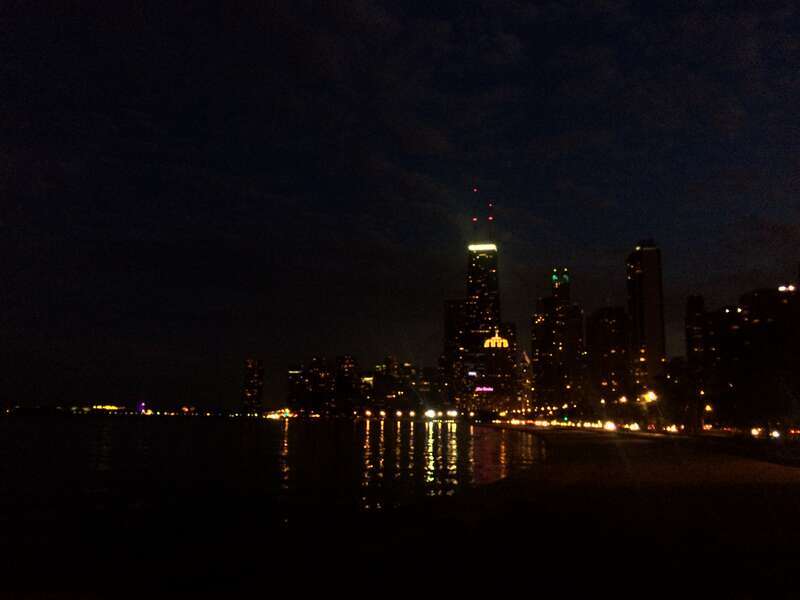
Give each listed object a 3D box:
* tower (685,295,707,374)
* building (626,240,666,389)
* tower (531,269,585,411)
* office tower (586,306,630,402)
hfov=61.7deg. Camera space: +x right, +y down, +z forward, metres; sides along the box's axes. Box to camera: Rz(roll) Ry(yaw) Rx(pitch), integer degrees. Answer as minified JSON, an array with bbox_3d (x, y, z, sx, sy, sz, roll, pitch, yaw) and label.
[{"bbox_3d":[197.410,36.900,448.560,12.500,79.700,14.000,-1,-10,6],"label":"tower"},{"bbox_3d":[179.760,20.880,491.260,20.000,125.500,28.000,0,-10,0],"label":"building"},{"bbox_3d":[271.260,72.380,1162.730,70.000,246.200,60.000,0,-10,-2],"label":"tower"},{"bbox_3d":[271.920,79.690,877.820,44.000,137.500,42.000,0,-10,0],"label":"office tower"}]

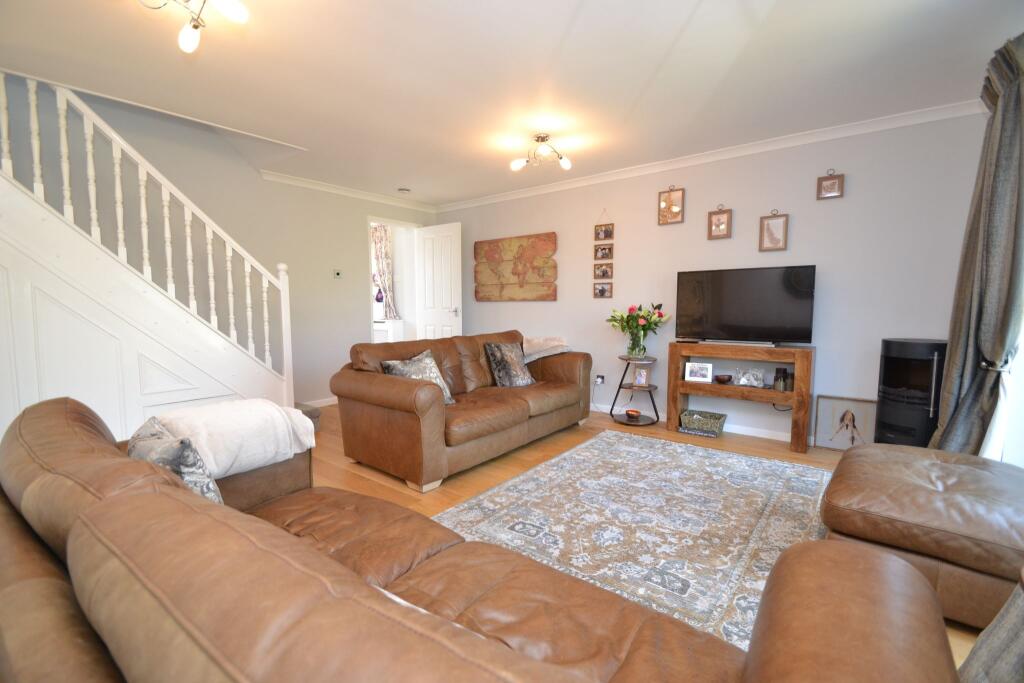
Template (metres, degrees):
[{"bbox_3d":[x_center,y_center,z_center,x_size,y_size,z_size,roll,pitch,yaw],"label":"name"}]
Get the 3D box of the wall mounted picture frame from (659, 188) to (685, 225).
[{"bbox_3d":[1.369,-1.161,3.669,0.216,0.296,0.020,4,6,37],"label":"wall mounted picture frame"}]

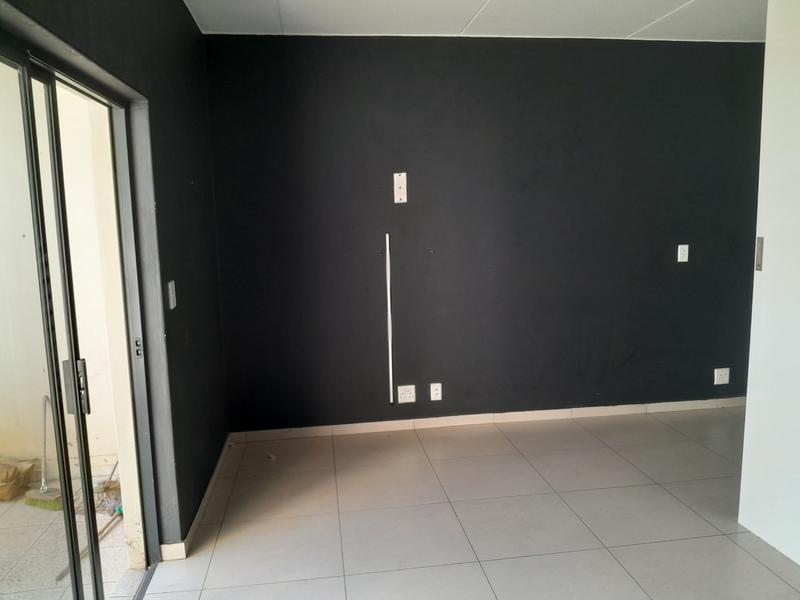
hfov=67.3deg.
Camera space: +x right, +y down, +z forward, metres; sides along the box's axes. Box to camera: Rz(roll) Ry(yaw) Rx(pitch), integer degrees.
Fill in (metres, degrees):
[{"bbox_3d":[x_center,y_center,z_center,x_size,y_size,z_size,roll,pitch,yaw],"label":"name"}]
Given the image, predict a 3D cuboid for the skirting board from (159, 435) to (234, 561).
[{"bbox_3d":[-1.120,1.056,3.463,0.105,0.082,1.514,-3,7,-7],"label":"skirting board"}]

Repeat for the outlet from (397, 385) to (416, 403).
[{"bbox_3d":[0.052,0.684,4.340,0.119,0.120,0.020,-3,7,-7],"label":"outlet"}]

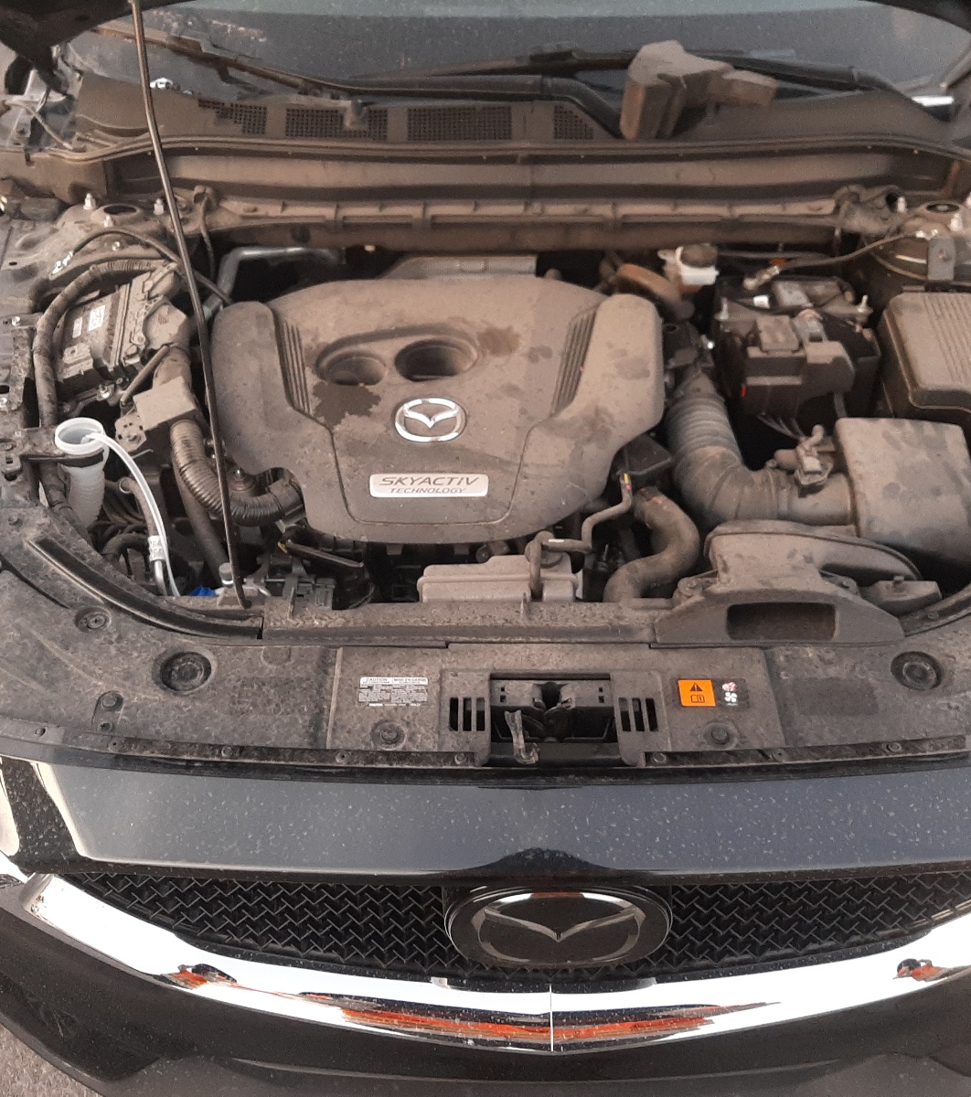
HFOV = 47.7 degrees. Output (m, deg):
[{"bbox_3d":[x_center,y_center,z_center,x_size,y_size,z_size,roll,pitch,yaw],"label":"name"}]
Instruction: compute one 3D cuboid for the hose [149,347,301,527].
[{"bbox_3d":[-0.330,-0.152,1.411,0.200,0.100,0.260,0,45,0],"label":"hose"}]

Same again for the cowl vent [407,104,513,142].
[{"bbox_3d":[-0.036,-0.608,1.570,0.149,0.010,0.057,0,72,0],"label":"cowl vent"}]

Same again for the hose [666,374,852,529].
[{"bbox_3d":[0.325,-0.134,1.365,0.190,0.105,0.285,0,45,0],"label":"hose"}]

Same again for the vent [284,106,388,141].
[{"bbox_3d":[-0.213,-0.608,1.570,0.146,0.010,0.055,0,72,0],"label":"vent"}]

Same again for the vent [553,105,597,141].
[{"bbox_3d":[0.128,-0.608,1.570,0.060,0.010,0.057,0,72,0],"label":"vent"}]

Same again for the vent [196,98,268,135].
[{"bbox_3d":[-0.369,-0.630,1.600,0.101,0.010,0.059,0,72,0],"label":"vent"}]

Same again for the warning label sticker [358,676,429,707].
[{"bbox_3d":[-0.083,0.129,0.985,0.061,0.002,0.031,0,48,0],"label":"warning label sticker"}]

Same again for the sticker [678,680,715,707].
[{"bbox_3d":[0.189,0.130,0.983,0.031,0.002,0.028,0,48,0],"label":"sticker"}]

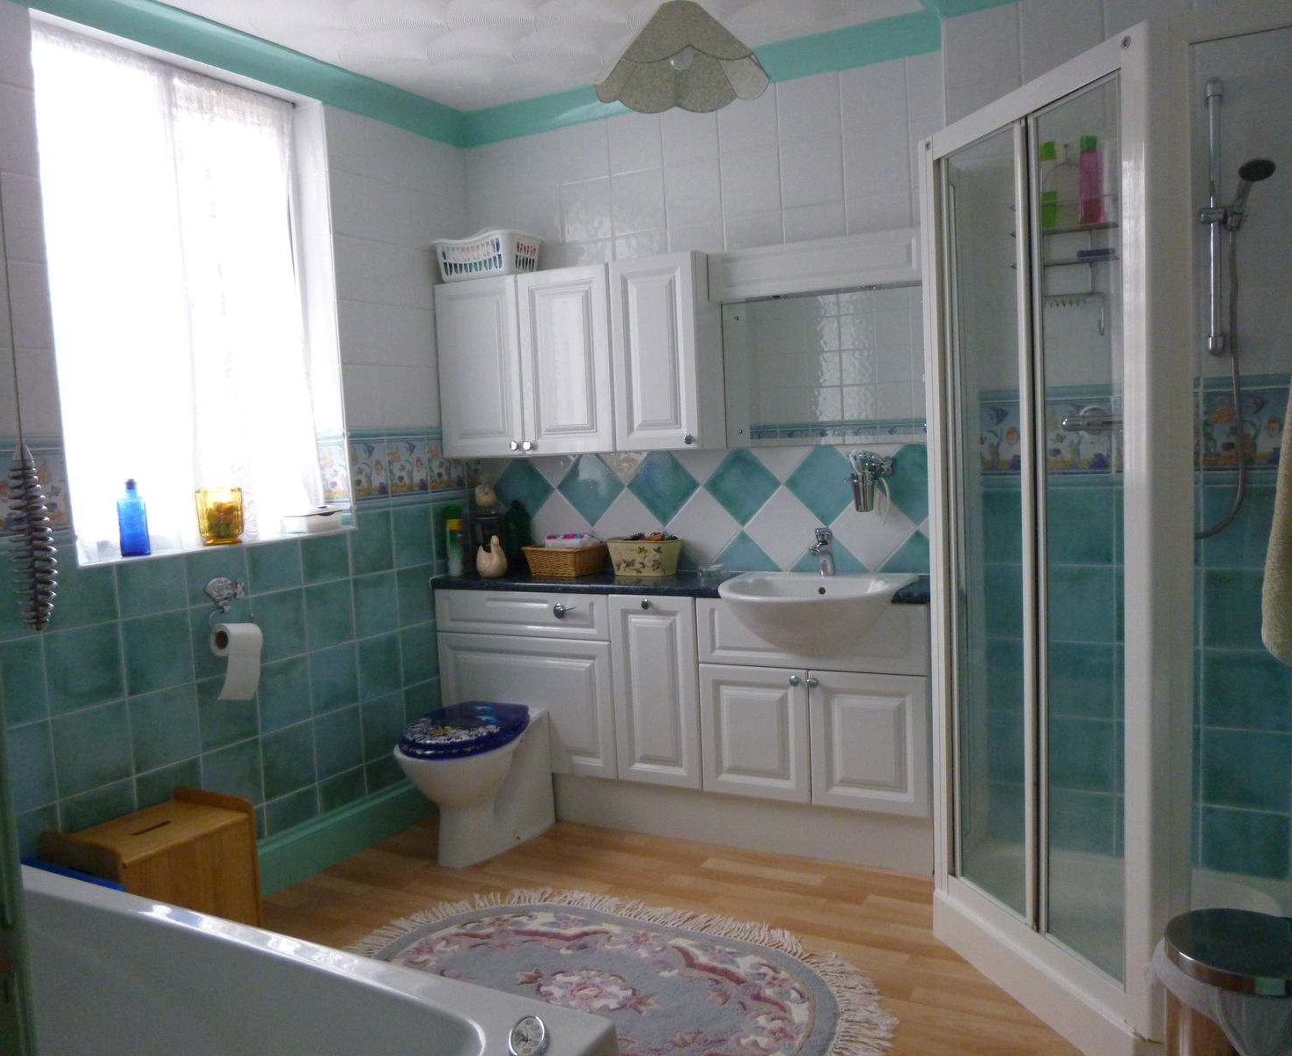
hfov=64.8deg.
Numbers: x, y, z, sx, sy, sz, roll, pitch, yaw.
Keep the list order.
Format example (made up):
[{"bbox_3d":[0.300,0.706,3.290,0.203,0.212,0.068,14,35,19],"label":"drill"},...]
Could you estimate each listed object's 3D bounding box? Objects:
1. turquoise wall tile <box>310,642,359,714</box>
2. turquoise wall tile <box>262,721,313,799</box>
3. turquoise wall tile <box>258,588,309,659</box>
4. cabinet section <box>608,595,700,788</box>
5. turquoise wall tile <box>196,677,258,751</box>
[{"bbox_3d":[-0.995,0.481,3.251,0.010,0.200,0.200,0,5,28],"label":"turquoise wall tile"},{"bbox_3d":[-1.041,0.682,2.971,0.010,0.200,0.200,0,5,27],"label":"turquoise wall tile"},{"bbox_3d":[-1.057,0.281,2.942,0.010,0.200,0.200,0,5,27],"label":"turquoise wall tile"},{"bbox_3d":[0.100,0.502,3.352,0.309,0.605,0.305,0,5,28],"label":"cabinet section"},{"bbox_3d":[-1.139,0.498,2.777,0.010,0.200,0.200,0,5,27],"label":"turquoise wall tile"}]

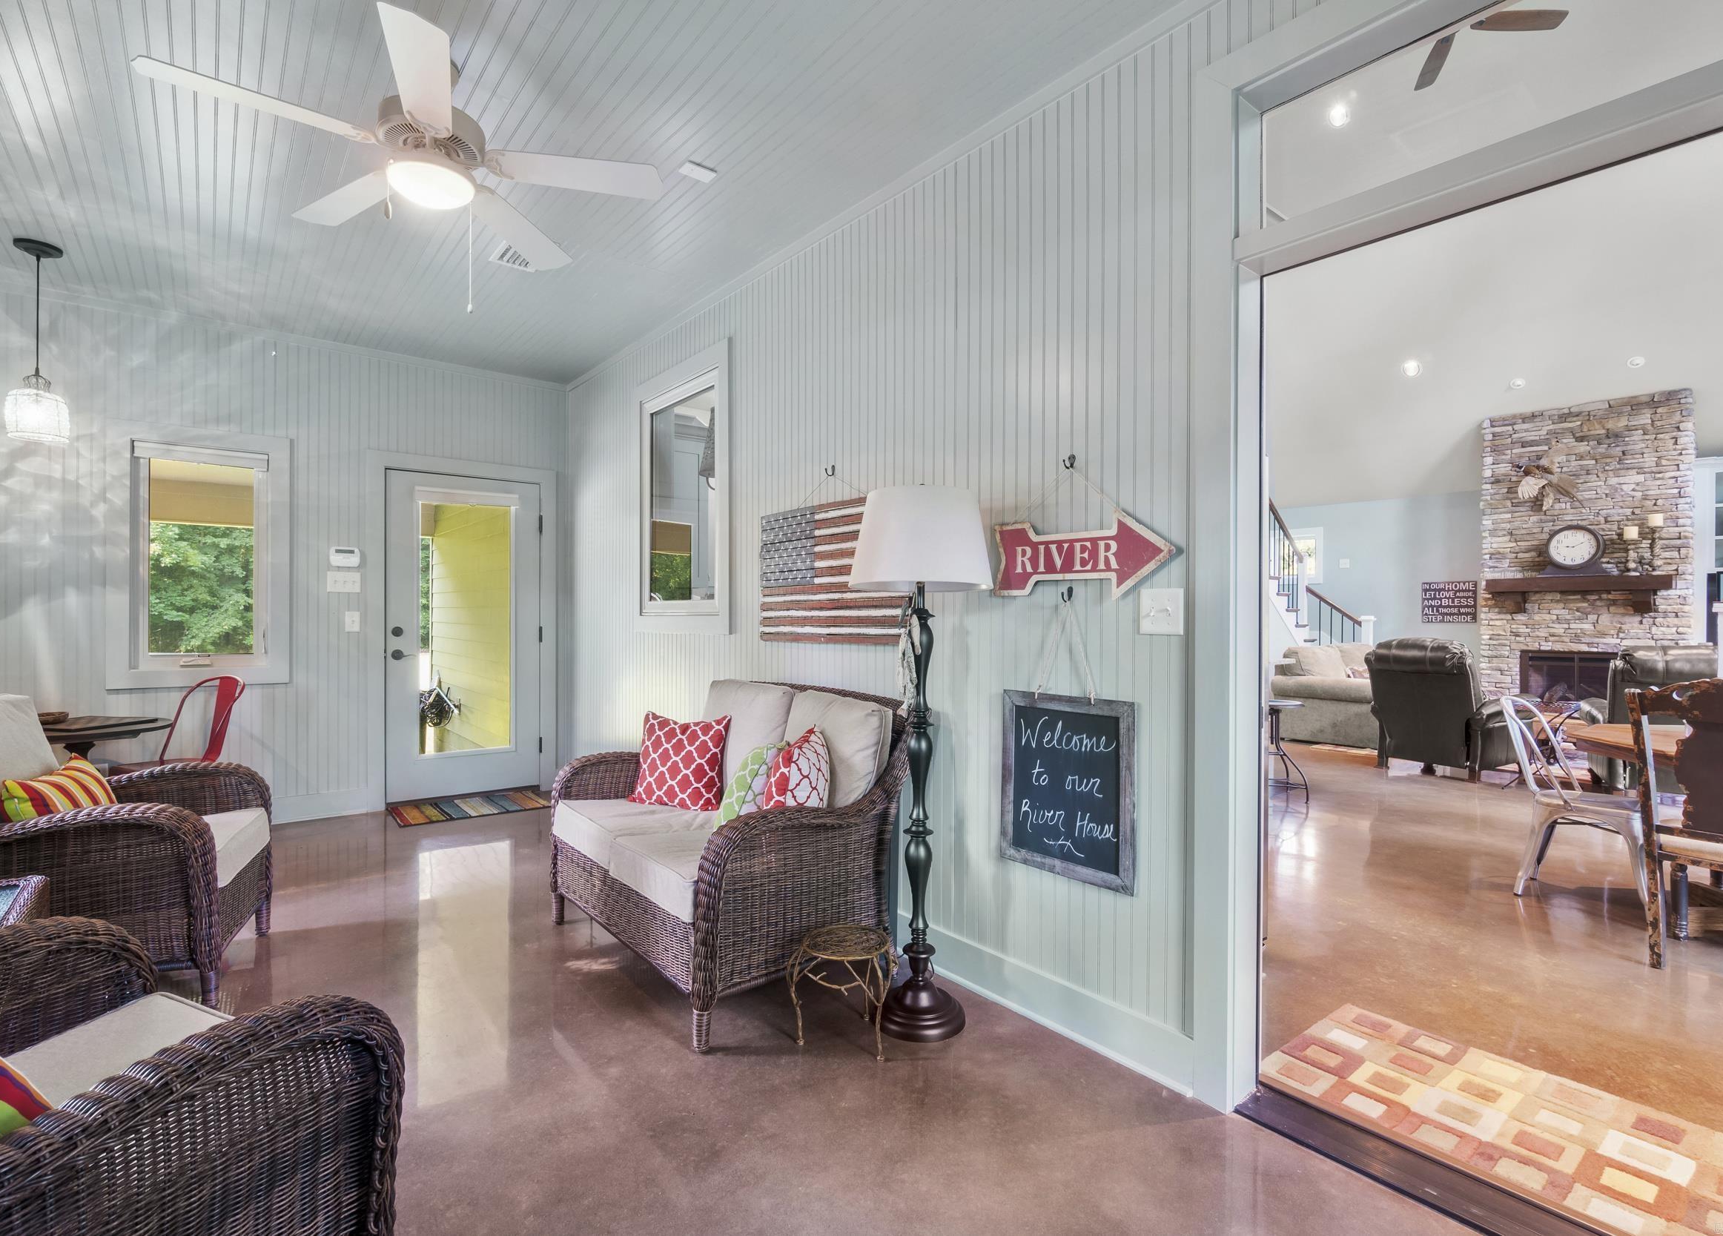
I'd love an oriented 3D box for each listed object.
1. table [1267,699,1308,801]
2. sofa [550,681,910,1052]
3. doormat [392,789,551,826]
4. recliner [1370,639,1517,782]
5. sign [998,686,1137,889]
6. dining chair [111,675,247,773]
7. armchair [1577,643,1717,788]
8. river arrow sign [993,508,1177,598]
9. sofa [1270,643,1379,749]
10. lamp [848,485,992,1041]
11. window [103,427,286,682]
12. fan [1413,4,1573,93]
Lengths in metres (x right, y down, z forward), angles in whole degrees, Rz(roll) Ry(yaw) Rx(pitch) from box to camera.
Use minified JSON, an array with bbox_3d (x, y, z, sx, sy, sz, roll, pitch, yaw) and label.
[{"bbox_3d":[2.639,0.847,4.953,0.410,0.600,0.410,0,0,-40],"label":"table"},{"bbox_3d":[-0.520,0.709,2.707,0.790,0.880,1.210,0,0,-40],"label":"sofa"},{"bbox_3d":[-2.329,1.134,4.623,0.810,0.012,0.490,0,0,-40],"label":"doormat"},{"bbox_3d":[4.408,0.646,5.800,0.900,1.000,0.750,0,0,-30],"label":"recliner"},{"bbox_3d":[0.554,0.461,2.118,0.025,0.495,0.430,0,0,-40],"label":"sign"},{"bbox_3d":[-3.204,0.713,3.554,0.450,0.860,0.500,0,0,19],"label":"dining chair"},{"bbox_3d":[5.149,0.665,4.883,0.800,0.990,0.920,0,0,35],"label":"armchair"},{"bbox_3d":[0.581,-0.165,2.078,0.022,0.230,0.568,0,0,-40],"label":"river arrow sign"},{"bbox_3d":[4.916,0.699,7.461,2.200,0.880,0.970,0,0,-40],"label":"sofa"},{"bbox_3d":[0.173,0.387,2.204,0.415,1.530,0.415,0,0,0],"label":"lamp"},{"bbox_3d":[-3.455,-0.316,4.057,0.735,1.340,0.100,0,0,-40],"label":"window"},{"bbox_3d":[3.877,-4.062,5.053,1.300,0.450,1.340,0,0,-40],"label":"fan"}]

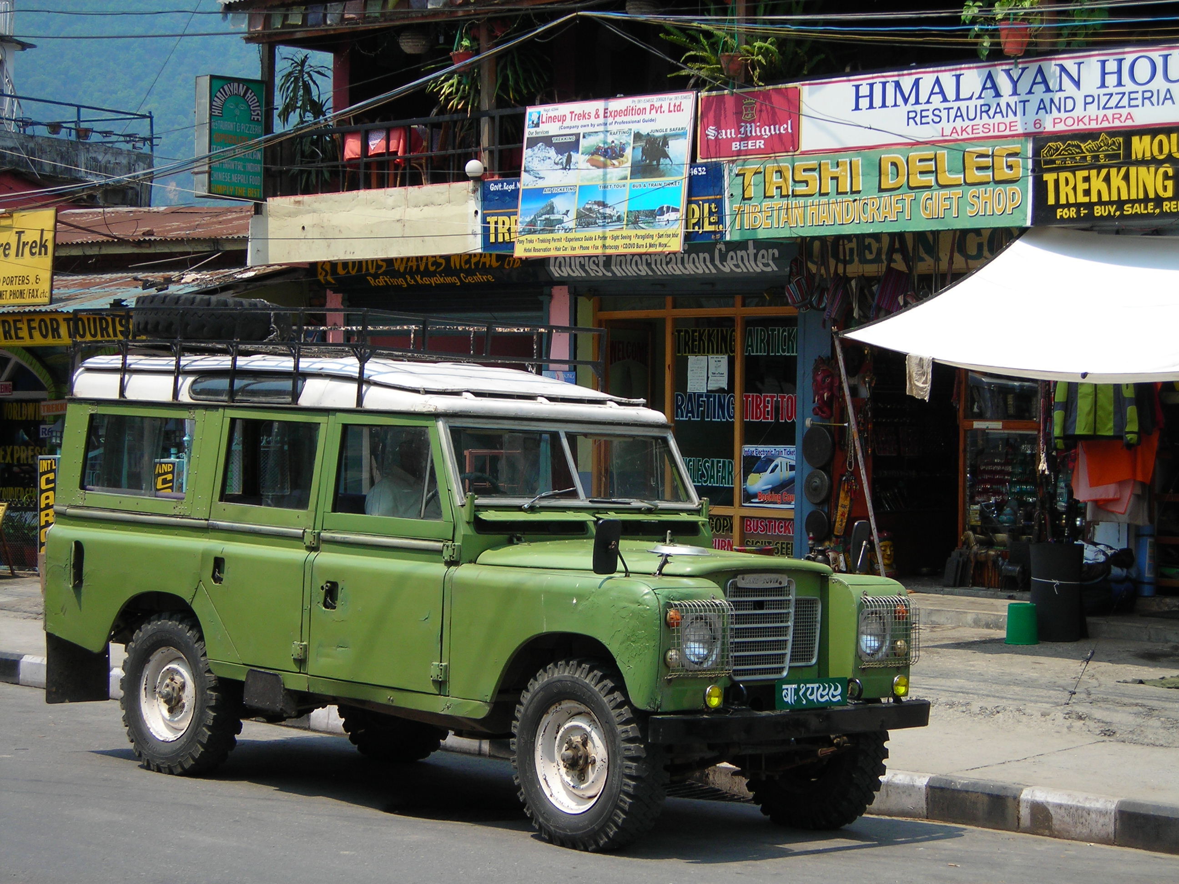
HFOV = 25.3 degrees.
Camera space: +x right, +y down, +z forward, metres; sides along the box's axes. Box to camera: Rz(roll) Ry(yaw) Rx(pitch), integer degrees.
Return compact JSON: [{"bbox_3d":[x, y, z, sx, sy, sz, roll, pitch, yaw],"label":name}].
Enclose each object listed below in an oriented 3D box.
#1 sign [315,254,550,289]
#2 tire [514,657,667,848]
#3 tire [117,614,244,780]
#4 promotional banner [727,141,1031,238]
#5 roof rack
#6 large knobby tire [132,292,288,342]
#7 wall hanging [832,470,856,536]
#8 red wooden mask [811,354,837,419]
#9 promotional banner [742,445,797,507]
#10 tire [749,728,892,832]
[{"bbox_3d":[-1.491,-1.602,24.075,0.050,0.321,3.321,0,1,-44],"label":"sign"},{"bbox_3d":[-0.010,1.240,10.315,0.200,0.755,0.755,3,-1,-40],"label":"tire"},{"bbox_3d":[-1.912,1.184,12.325,0.200,0.755,0.755,3,-1,-43],"label":"tire"},{"bbox_3d":[2.076,-1.841,19.347,0.050,0.613,2.913,0,1,-44],"label":"promotional banner"},{"bbox_3d":[-1.241,-0.377,12.658,1.500,0.440,2.300,3,-1,-43],"label":"roof rack"},{"bbox_3d":[-1.862,-0.606,12.903,0.760,0.200,0.760,2,0,0],"label":"large knobby tire"},{"bbox_3d":[2.003,0.492,20.588,0.040,0.510,0.150,0,7,-44],"label":"wall hanging"},{"bbox_3d":[1.855,-0.427,20.593,0.140,0.500,0.230,0,1,-44],"label":"red wooden mask"},{"bbox_3d":[1.481,0.285,21.390,0.030,0.503,0.627,0,1,-44],"label":"promotional banner"},{"bbox_3d":[0.947,1.289,11.223,0.200,0.755,0.755,3,-1,-40],"label":"tire"}]

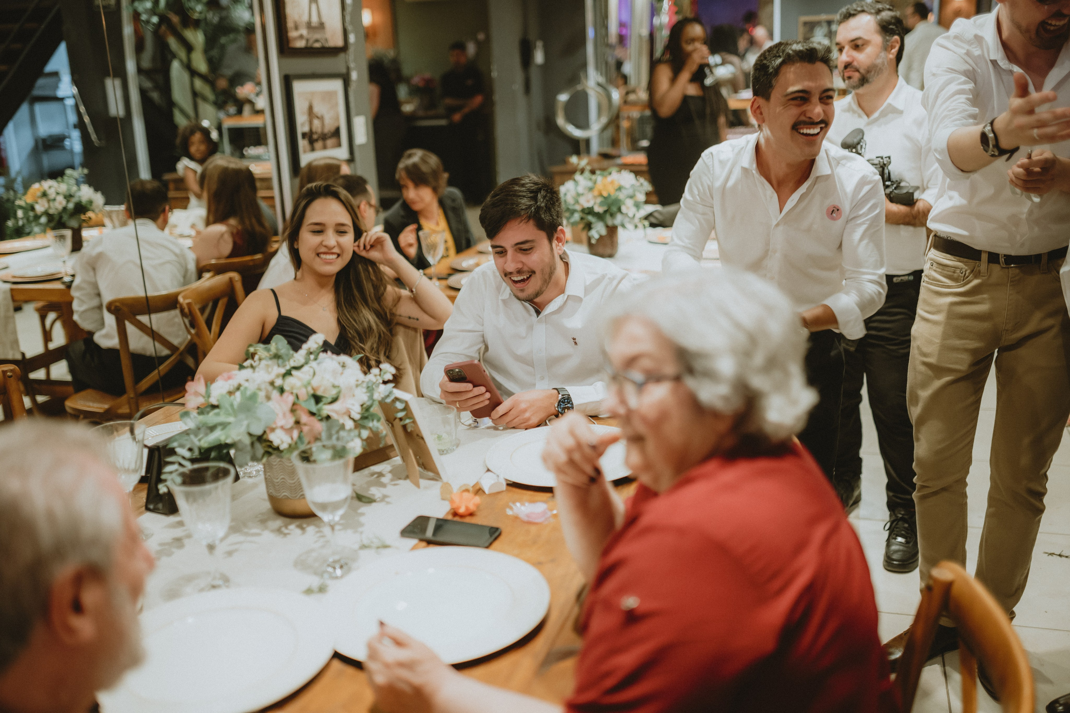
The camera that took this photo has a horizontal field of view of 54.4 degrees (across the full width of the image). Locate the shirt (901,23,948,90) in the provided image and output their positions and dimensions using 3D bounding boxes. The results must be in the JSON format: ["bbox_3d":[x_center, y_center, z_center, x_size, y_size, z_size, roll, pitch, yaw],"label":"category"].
[{"bbox_3d":[3.022,-2.233,8.096,0.500,0.700,0.340,-12,18,-29],"label":"shirt"}]

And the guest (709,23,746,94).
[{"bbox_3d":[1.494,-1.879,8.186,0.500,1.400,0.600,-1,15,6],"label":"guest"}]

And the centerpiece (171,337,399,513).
[{"bbox_3d":[-0.410,0.118,1.757,0.380,0.290,0.360,-3,15,0],"label":"centerpiece"}]

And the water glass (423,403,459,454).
[{"bbox_3d":[-0.189,0.141,2.111,0.073,0.085,0.073,-3,15,0],"label":"water glass"}]

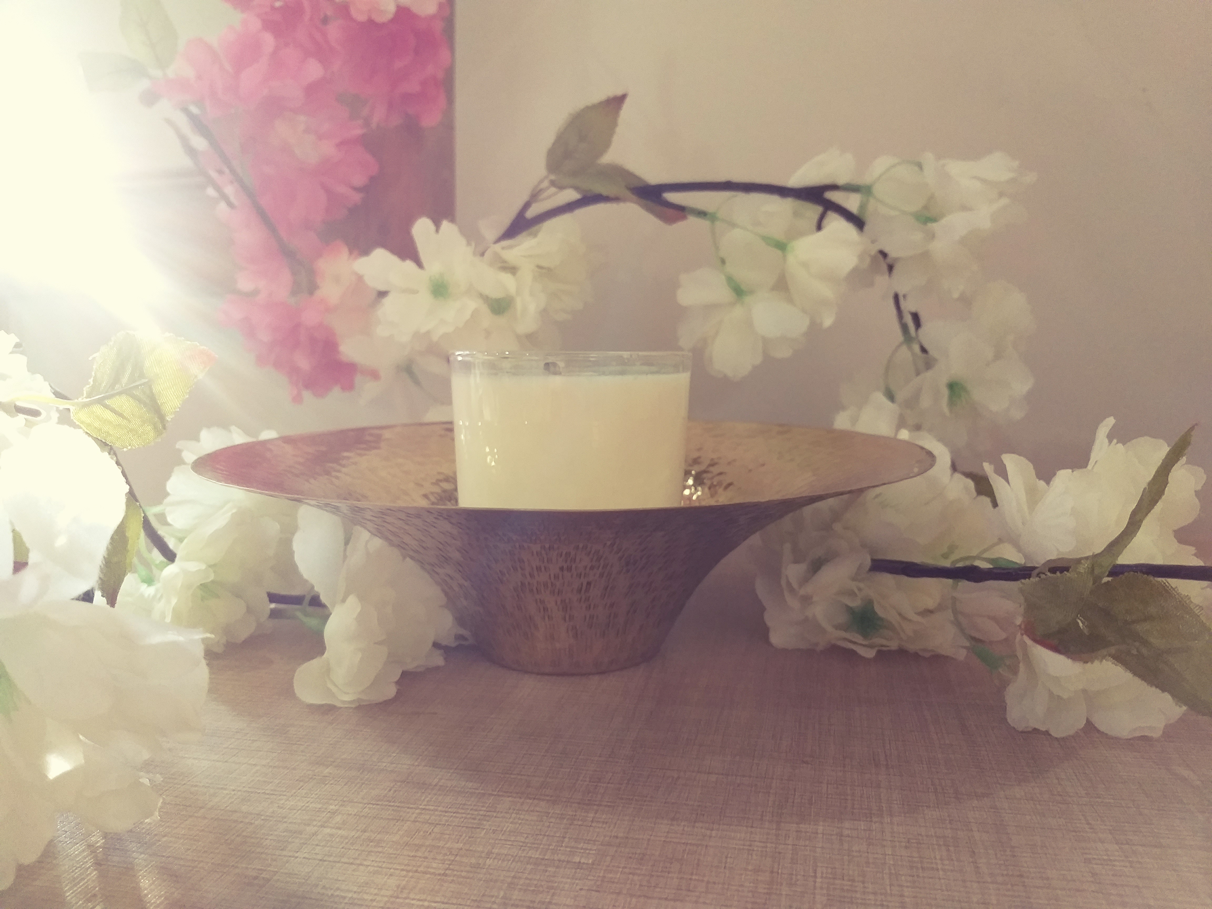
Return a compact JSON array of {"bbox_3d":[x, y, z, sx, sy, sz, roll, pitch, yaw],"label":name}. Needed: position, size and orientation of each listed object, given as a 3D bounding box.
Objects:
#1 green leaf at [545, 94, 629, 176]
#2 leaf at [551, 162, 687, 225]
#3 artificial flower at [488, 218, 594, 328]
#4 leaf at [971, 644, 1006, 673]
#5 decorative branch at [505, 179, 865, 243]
[{"bbox_3d":[-0.009,-0.135,0.385,0.029,0.046,0.012,37,0,0],"label":"green leaf"},{"bbox_3d":[0.006,-0.109,0.380,0.057,0.022,0.017,21,0,0],"label":"leaf"},{"bbox_3d":[-0.029,-0.078,0.390,0.049,0.050,0.043,1,6,9],"label":"artificial flower"},{"bbox_3d":[0.114,0.060,0.270,0.010,0.008,0.008,-6,9,-43],"label":"leaf"},{"bbox_3d":[0.030,-0.100,0.375,0.150,0.024,0.030,0,7,0],"label":"decorative branch"}]

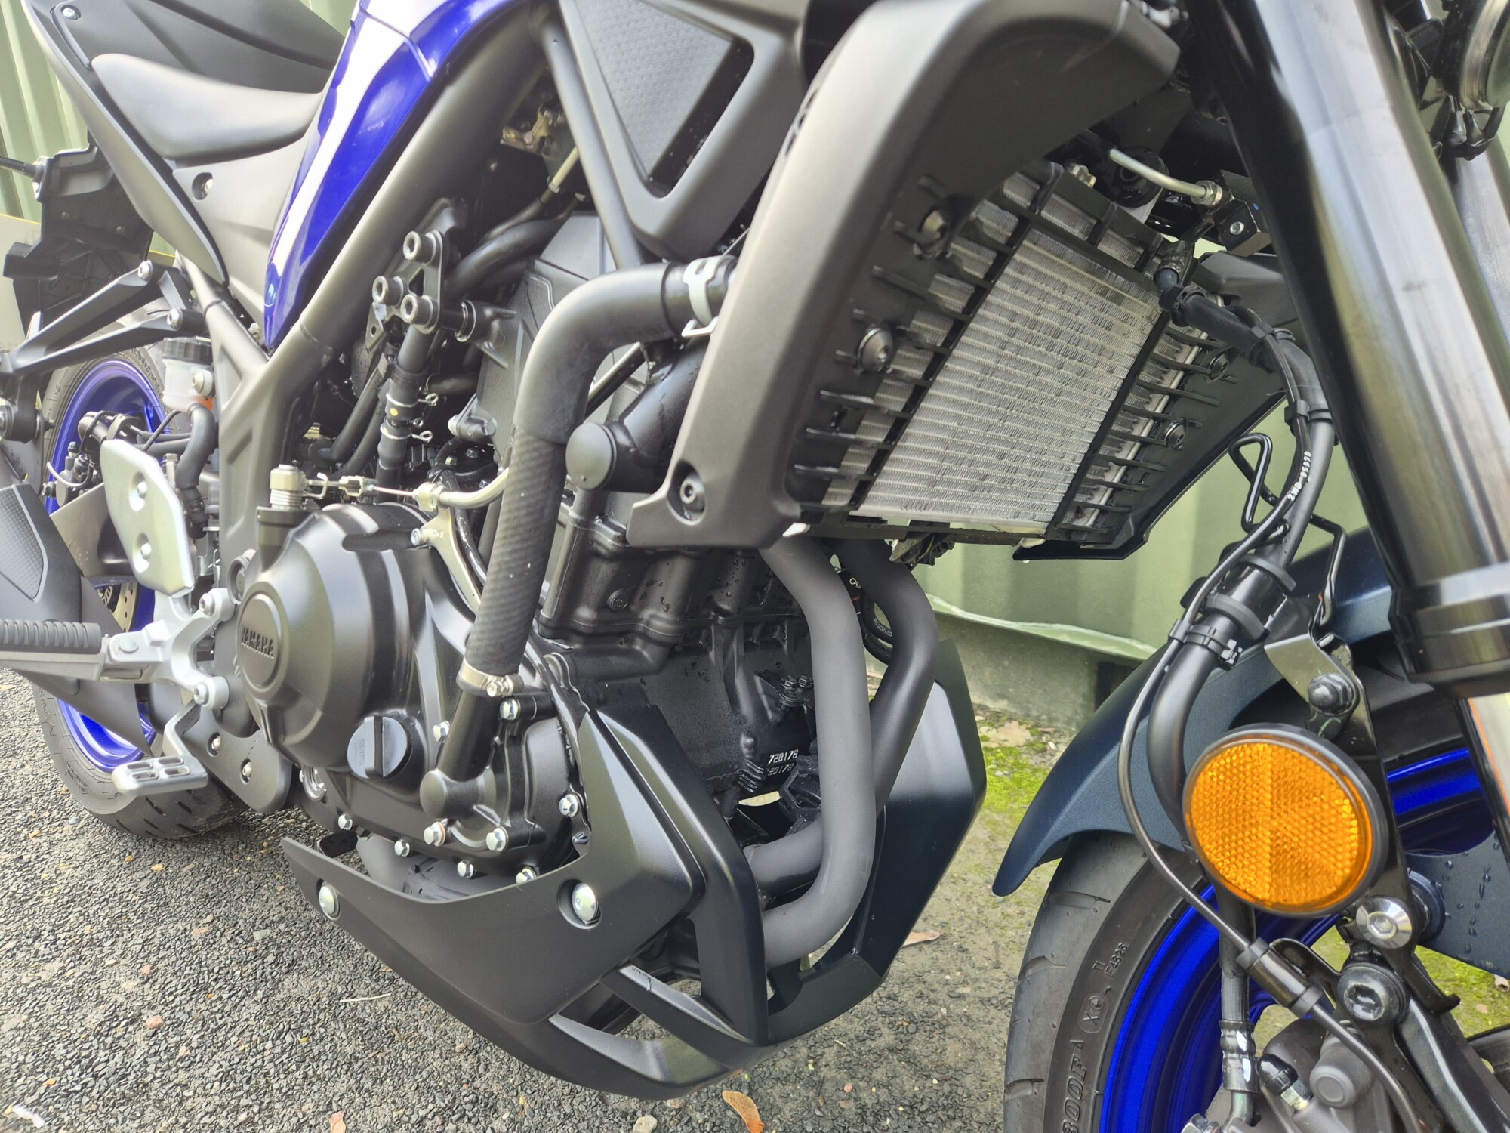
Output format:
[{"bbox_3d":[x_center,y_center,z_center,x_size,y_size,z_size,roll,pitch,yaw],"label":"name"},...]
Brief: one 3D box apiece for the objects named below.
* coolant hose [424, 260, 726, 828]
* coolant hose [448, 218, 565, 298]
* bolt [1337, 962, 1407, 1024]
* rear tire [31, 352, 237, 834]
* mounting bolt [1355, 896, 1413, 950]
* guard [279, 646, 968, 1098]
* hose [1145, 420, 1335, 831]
[{"bbox_3d":[-0.096,0.003,0.495,0.190,0.305,0.050,13,9,39],"label":"coolant hose"},{"bbox_3d":[-0.167,-0.210,0.681,0.135,0.060,0.030,13,9,39],"label":"coolant hose"},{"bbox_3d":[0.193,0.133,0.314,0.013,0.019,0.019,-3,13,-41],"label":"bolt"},{"bbox_3d":[-0.697,0.000,1.172,0.626,0.626,0.142,13,9,39],"label":"rear tire"},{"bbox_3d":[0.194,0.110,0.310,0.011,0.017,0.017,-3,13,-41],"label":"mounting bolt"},{"bbox_3d":[-0.100,0.153,0.667,0.415,0.270,0.275,13,9,39],"label":"guard"},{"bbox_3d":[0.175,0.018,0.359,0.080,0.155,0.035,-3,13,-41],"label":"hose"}]

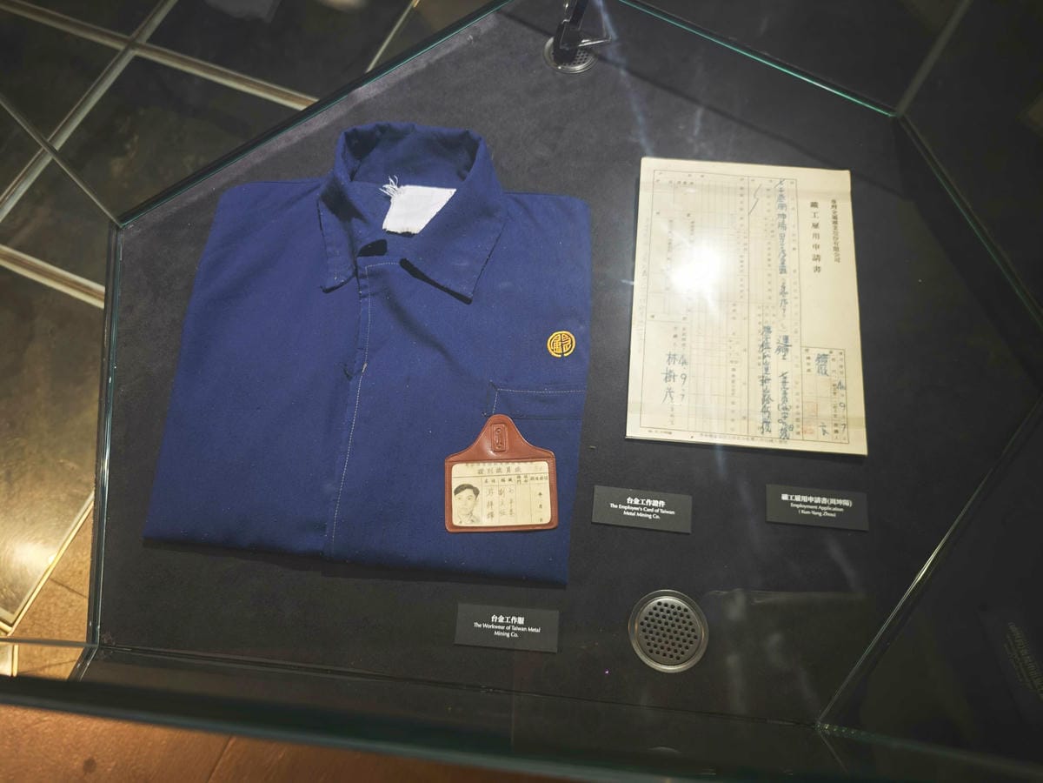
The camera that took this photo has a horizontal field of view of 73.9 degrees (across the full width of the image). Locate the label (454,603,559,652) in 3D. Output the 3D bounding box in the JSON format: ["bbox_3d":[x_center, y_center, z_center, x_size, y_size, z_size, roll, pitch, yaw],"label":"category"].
[{"bbox_3d":[-0.012,0.199,0.584,0.087,0.004,0.033,3,69,3],"label":"label"}]

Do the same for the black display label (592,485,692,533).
[{"bbox_3d":[0.108,0.105,0.616,0.087,0.004,0.033,5,69,4],"label":"black display label"}]

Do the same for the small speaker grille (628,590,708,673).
[{"bbox_3d":[0.123,0.201,0.577,0.066,0.008,0.066,5,69,4],"label":"small speaker grille"}]

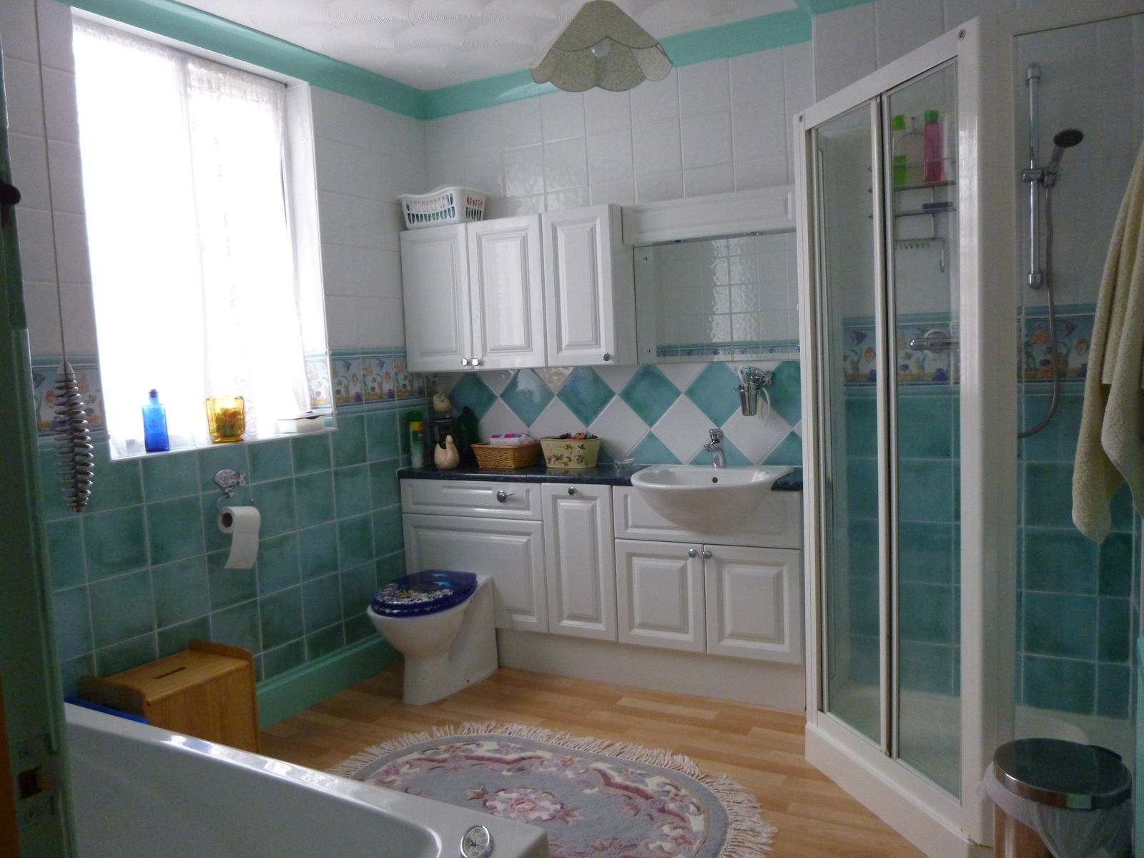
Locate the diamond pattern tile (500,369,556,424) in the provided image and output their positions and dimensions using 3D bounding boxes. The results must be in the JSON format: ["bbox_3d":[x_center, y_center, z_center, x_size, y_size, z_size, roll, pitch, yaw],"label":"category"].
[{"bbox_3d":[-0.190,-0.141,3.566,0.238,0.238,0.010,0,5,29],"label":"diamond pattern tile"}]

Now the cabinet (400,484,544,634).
[{"bbox_3d":[-0.345,0.502,3.552,0.685,0.601,0.300,0,5,26],"label":"cabinet"}]

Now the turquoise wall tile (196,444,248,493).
[{"bbox_3d":[-1.170,0.132,2.783,0.010,0.140,0.197,0,5,29],"label":"turquoise wall tile"}]

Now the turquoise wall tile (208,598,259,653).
[{"bbox_3d":[-1.131,0.698,2.792,0.010,0.200,0.200,0,5,27],"label":"turquoise wall tile"}]

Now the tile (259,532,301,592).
[{"bbox_3d":[-1.060,0.486,2.985,0.010,0.198,0.197,0,5,29],"label":"tile"}]

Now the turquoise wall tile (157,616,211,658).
[{"bbox_3d":[-1.274,0.740,2.724,0.010,0.200,0.200,0,5,28],"label":"turquoise wall tile"}]

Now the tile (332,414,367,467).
[{"bbox_3d":[-0.917,0.054,3.401,0.010,0.200,0.200,0,5,28],"label":"tile"}]

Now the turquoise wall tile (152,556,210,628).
[{"bbox_3d":[-1.248,0.521,2.640,0.010,0.198,0.197,0,5,29],"label":"turquoise wall tile"}]

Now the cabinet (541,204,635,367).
[{"bbox_3d":[0.070,-0.555,3.294,0.300,0.605,0.220,0,5,27],"label":"cabinet"}]

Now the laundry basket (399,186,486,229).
[{"bbox_3d":[-0.556,-0.936,3.585,0.323,0.158,0.222,0,5,28],"label":"laundry basket"}]

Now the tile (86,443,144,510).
[{"bbox_3d":[-1.337,0.131,2.391,0.010,0.200,0.200,0,5,27],"label":"tile"}]

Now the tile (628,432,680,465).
[{"bbox_3d":[0.319,0.072,3.310,0.275,0.144,0.010,0,5,29],"label":"tile"}]

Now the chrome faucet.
[{"bbox_3d":[0.530,0.074,3.047,0.048,0.150,0.150,0,5,29],"label":"chrome faucet"}]

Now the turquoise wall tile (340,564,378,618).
[{"bbox_3d":[-0.891,0.668,3.448,0.010,0.200,0.200,0,5,28],"label":"turquoise wall tile"}]

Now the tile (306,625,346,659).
[{"bbox_3d":[-0.944,0.812,3.160,0.010,0.094,0.200,0,5,27],"label":"tile"}]

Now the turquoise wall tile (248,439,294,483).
[{"bbox_3d":[-1.076,0.115,2.956,0.010,0.140,0.197,0,5,29],"label":"turquoise wall tile"}]

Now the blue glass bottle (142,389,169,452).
[{"bbox_3d":[-1.303,-0.026,2.595,0.062,0.195,0.047,-7,6,-43],"label":"blue glass bottle"}]

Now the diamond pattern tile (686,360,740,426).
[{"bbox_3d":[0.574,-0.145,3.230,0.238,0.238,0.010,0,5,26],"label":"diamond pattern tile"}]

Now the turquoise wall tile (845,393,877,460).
[{"bbox_3d":[0.971,-0.001,2.723,0.125,0.198,0.010,0,5,28],"label":"turquoise wall tile"}]

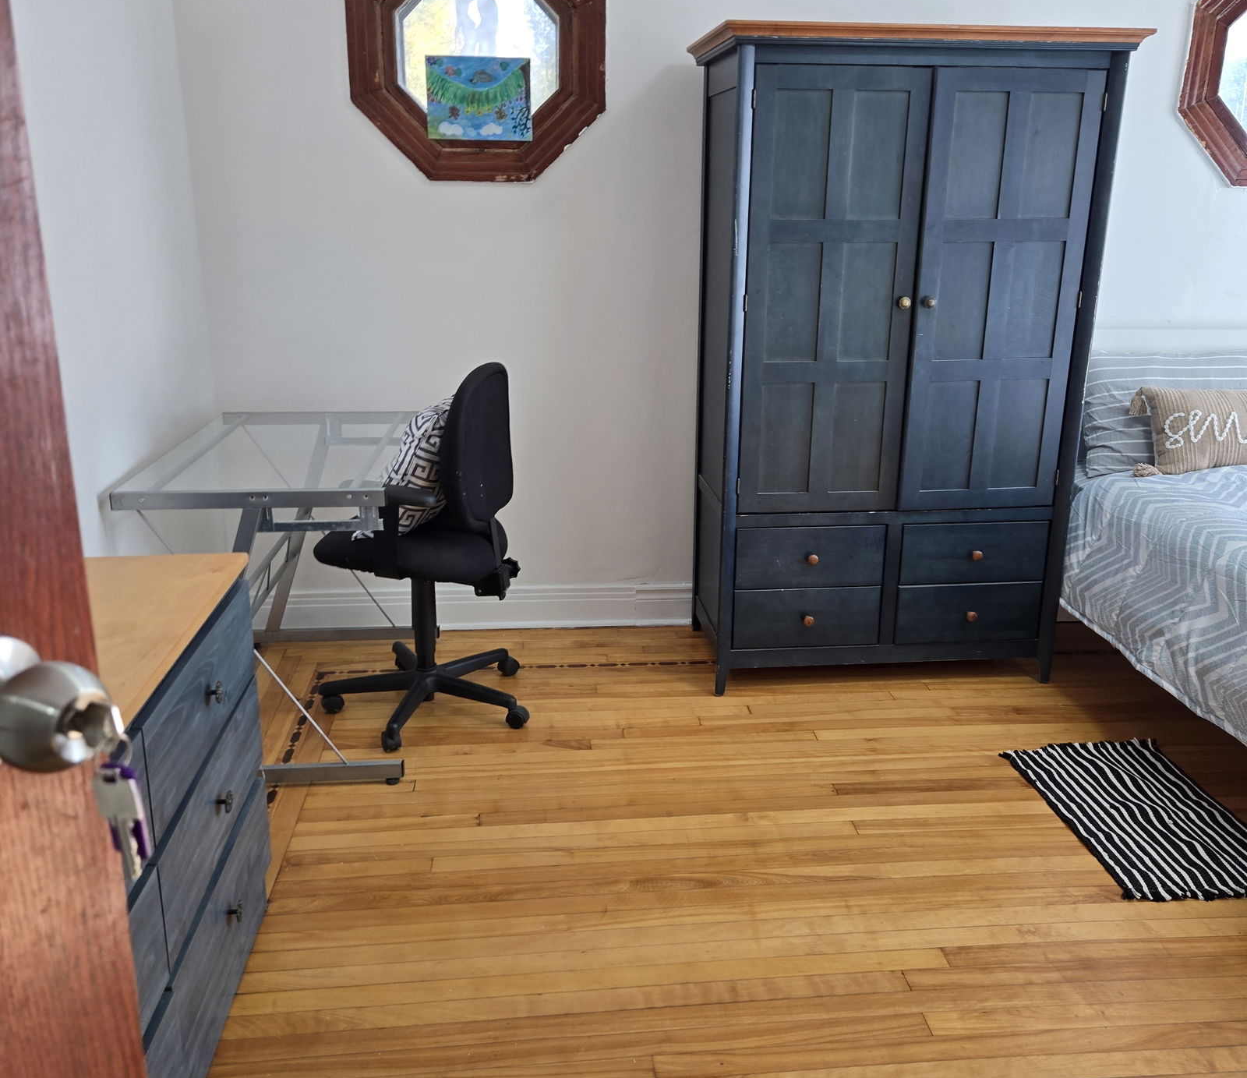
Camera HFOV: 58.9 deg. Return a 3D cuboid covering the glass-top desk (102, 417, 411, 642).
[{"bbox_3d":[-0.892,0.104,3.049,0.605,0.736,1.015,-1,17,-6],"label":"glass-top desk"}]

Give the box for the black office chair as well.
[{"bbox_3d":[-0.527,0.003,2.992,0.612,0.968,0.599,4,17,11],"label":"black office chair"}]

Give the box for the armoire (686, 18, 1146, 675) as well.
[{"bbox_3d":[0.748,-0.477,3.218,1.075,1.783,0.599,-1,17,-6],"label":"armoire"}]

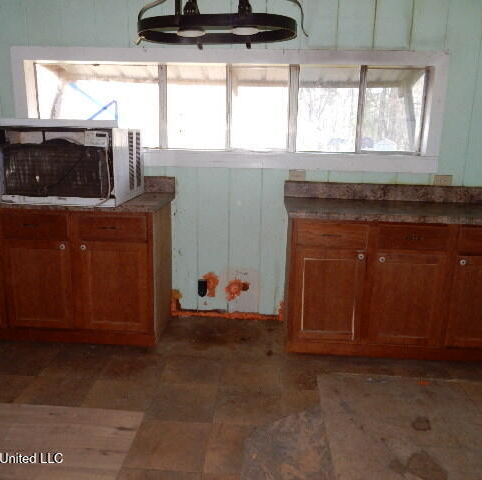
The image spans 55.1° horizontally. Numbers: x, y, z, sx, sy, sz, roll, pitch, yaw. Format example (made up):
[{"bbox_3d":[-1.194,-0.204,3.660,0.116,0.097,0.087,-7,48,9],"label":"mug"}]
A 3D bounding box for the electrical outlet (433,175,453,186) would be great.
[{"bbox_3d":[1.389,-0.404,3.177,0.120,0.072,0.012,2,13,3],"label":"electrical outlet"}]

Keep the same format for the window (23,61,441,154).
[{"bbox_3d":[-0.103,-0.916,3.235,2.730,0.580,0.090,2,13,3],"label":"window"}]

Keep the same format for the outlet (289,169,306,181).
[{"bbox_3d":[0.400,-0.448,3.229,0.116,0.074,0.012,2,13,3],"label":"outlet"}]

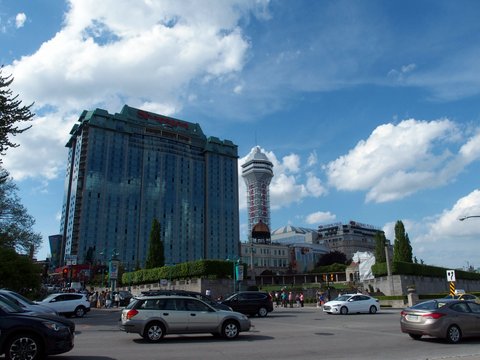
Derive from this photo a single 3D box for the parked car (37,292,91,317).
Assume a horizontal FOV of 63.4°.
[{"bbox_3d":[-12.660,8.630,26.746,1.845,1.680,4.570,-15,-21,40],"label":"parked car"}]

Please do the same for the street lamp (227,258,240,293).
[{"bbox_3d":[-0.844,13.265,51.848,1.750,6.100,0.450,-1,-16,0],"label":"street lamp"}]

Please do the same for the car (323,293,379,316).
[{"bbox_3d":[8.533,9.448,29.583,4.570,1.440,1.800,6,-17,-23],"label":"car"}]

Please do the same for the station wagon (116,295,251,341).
[{"bbox_3d":[-1.966,5.216,14.748,4.790,1.560,1.770,3,-17,-14],"label":"station wagon"}]

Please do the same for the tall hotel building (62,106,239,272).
[{"bbox_3d":[-37.948,10.346,177.138,71.679,75.500,31.080,10,-20,-34],"label":"tall hotel building"}]

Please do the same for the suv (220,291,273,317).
[{"bbox_3d":[0.069,8.539,26.669,4.530,1.680,1.820,6,-17,-22],"label":"suv"}]

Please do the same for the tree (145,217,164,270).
[{"bbox_3d":[-14.761,11.964,68.432,2.900,10.300,2.900,-1,-16,0],"label":"tree"}]

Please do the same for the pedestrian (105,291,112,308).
[{"bbox_3d":[-13.593,12.402,40.242,0.400,1.740,0.500,-1,-16,0],"label":"pedestrian"}]

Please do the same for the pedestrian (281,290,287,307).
[{"bbox_3d":[4.448,12.078,39.536,0.520,1.700,0.360,-1,-16,0],"label":"pedestrian"}]

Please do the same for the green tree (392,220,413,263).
[{"bbox_3d":[25.543,10.694,61.154,2.800,8.300,2.800,-1,-16,0],"label":"green tree"}]

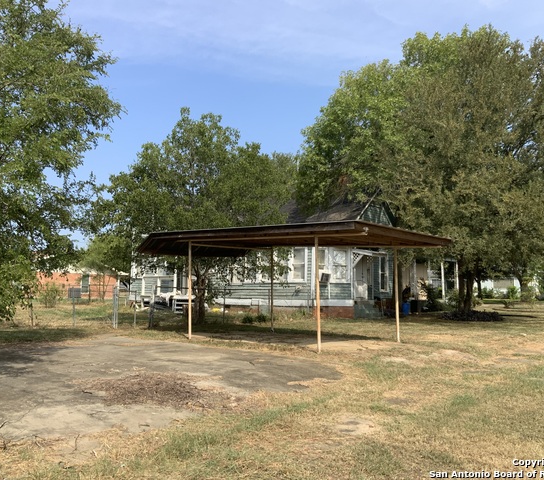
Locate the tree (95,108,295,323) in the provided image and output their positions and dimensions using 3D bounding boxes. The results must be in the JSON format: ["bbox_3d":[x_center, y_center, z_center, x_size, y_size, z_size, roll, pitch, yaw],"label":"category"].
[{"bbox_3d":[-2.883,-0.911,19.944,7.200,7.900,6.800,0,-5,0],"label":"tree"}]

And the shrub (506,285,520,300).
[{"bbox_3d":[21.070,4.580,46.781,1.200,1.380,1.200,0,-5,0],"label":"shrub"}]

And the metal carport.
[{"bbox_3d":[0.297,1.191,14.043,7.390,2.850,3.940,-5,-7,44],"label":"metal carport"}]

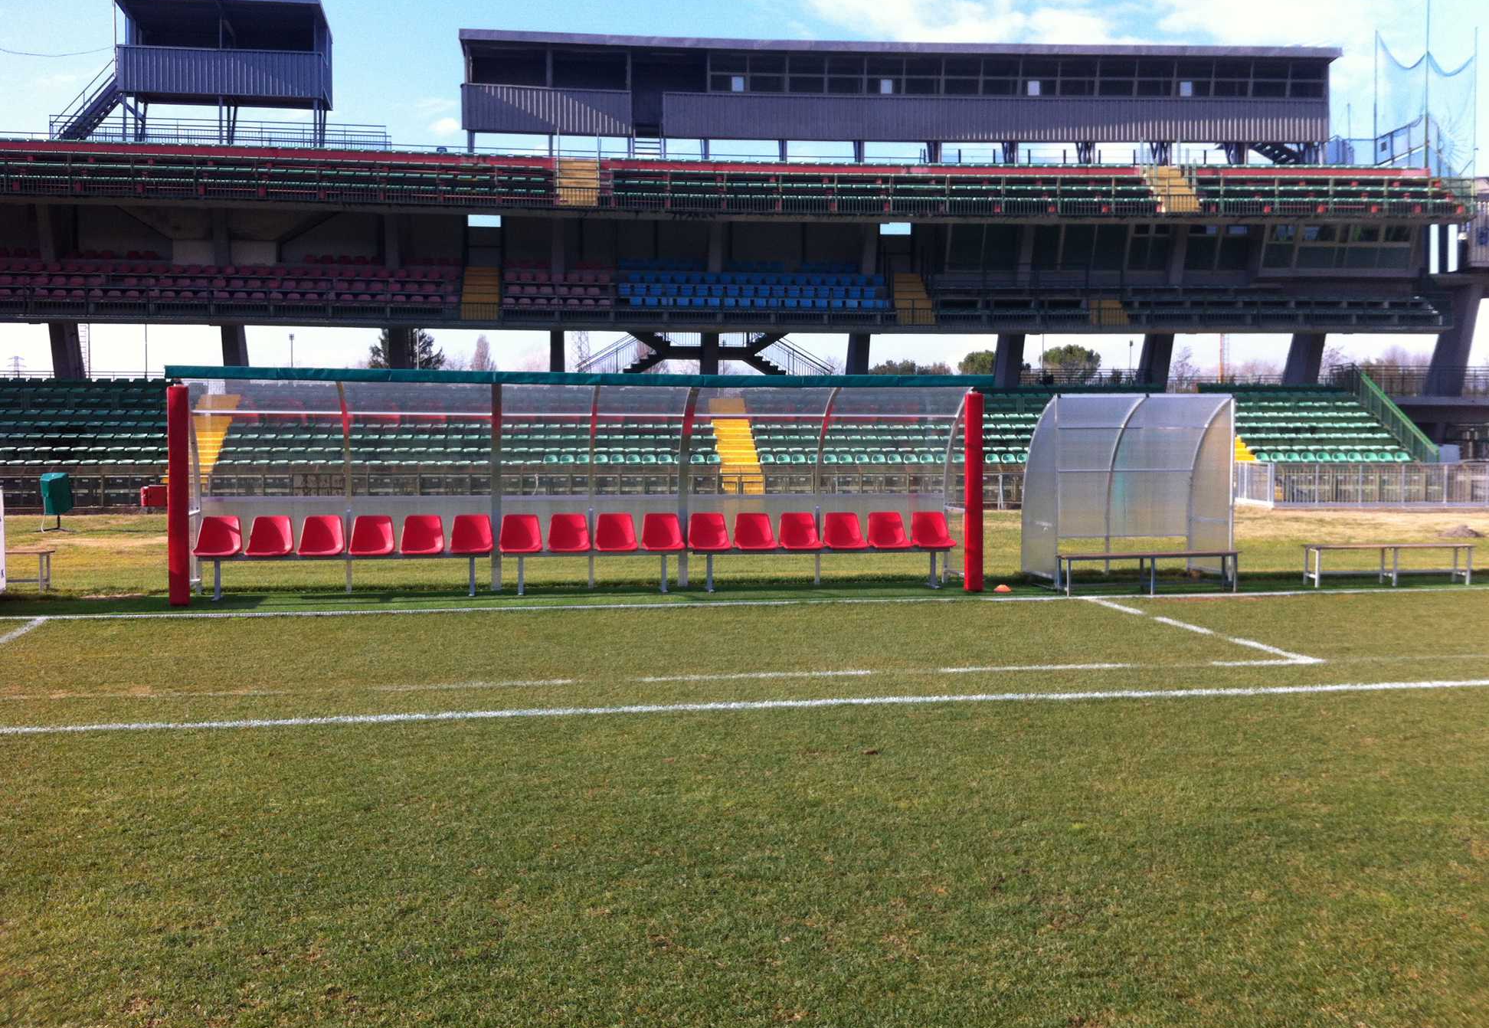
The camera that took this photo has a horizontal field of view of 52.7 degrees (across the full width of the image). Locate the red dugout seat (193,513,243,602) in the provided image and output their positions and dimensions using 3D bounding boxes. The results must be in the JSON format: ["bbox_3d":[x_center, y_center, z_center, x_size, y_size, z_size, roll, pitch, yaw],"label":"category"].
[{"bbox_3d":[-4.856,0.412,13.896,0.425,0.769,0.440,0,4,-11],"label":"red dugout seat"}]

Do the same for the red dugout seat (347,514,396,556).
[{"bbox_3d":[-3.615,0.207,14.600,0.430,0.400,0.440,0,2,-11],"label":"red dugout seat"}]

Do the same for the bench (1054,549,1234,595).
[{"bbox_3d":[4.172,0.606,15.543,1.940,0.435,0.360,-1,1,-14],"label":"bench"}]

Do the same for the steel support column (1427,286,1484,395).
[{"bbox_3d":[23.386,-5.764,49.500,0.600,3.400,1.400,1,20,3],"label":"steel support column"}]

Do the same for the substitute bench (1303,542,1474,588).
[{"bbox_3d":[7.117,0.569,16.630,1.930,0.445,0.360,0,1,-11],"label":"substitute bench"}]

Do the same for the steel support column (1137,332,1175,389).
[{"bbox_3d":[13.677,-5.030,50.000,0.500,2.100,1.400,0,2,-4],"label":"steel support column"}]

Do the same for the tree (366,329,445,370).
[{"bbox_3d":[-24.642,-8.384,110.000,7.000,11.500,7.000,0,2,-4],"label":"tree"}]

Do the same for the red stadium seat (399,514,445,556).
[{"bbox_3d":[-3.062,0.194,14.247,0.425,0.361,0.420,0,4,-11],"label":"red stadium seat"}]

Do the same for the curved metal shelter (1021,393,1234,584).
[{"bbox_3d":[4.299,-0.287,17.066,2.070,2.110,1.050,0,1,-10],"label":"curved metal shelter"}]

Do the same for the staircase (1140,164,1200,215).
[{"bbox_3d":[13.300,-10.020,46.600,1.250,2.100,2.800,0,1,-2],"label":"staircase"}]

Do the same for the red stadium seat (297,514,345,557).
[{"bbox_3d":[-3.958,0.201,14.065,0.425,0.361,0.420,0,4,-11],"label":"red stadium seat"}]

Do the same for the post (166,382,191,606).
[{"bbox_3d":[-5.230,-0.177,13.900,0.180,2.030,0.180,0,2,-11],"label":"post"}]

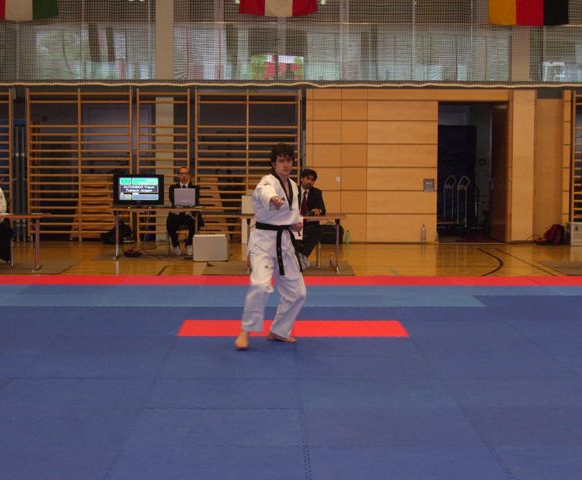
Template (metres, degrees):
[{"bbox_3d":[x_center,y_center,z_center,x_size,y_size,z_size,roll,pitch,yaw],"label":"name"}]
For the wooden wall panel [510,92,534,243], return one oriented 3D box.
[{"bbox_3d":[4.003,-1.249,21.643,0.420,2.620,0.060,0,4,-1],"label":"wooden wall panel"}]

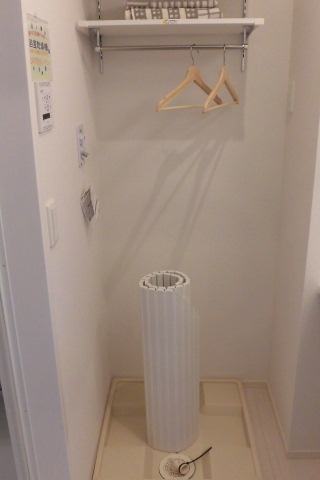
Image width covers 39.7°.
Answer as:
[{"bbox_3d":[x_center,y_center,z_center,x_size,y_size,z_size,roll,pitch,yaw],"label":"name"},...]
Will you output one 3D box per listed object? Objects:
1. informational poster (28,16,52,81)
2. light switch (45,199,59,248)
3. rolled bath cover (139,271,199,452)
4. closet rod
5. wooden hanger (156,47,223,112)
[{"bbox_3d":[-0.287,-0.461,1.078,0.006,0.148,0.172,0,19,2],"label":"informational poster"},{"bbox_3d":[-0.281,-0.041,1.184,0.013,0.121,0.072,0,19,2],"label":"light switch"},{"bbox_3d":[0.045,0.508,1.803,0.212,0.730,0.190,0,19,2],"label":"rolled bath cover"},{"bbox_3d":[0.036,-0.669,1.545,0.522,0.022,0.022,0,19,2],"label":"closet rod"},{"bbox_3d":[0.117,-0.575,1.575,0.030,0.218,0.420,12,23,33],"label":"wooden hanger"}]

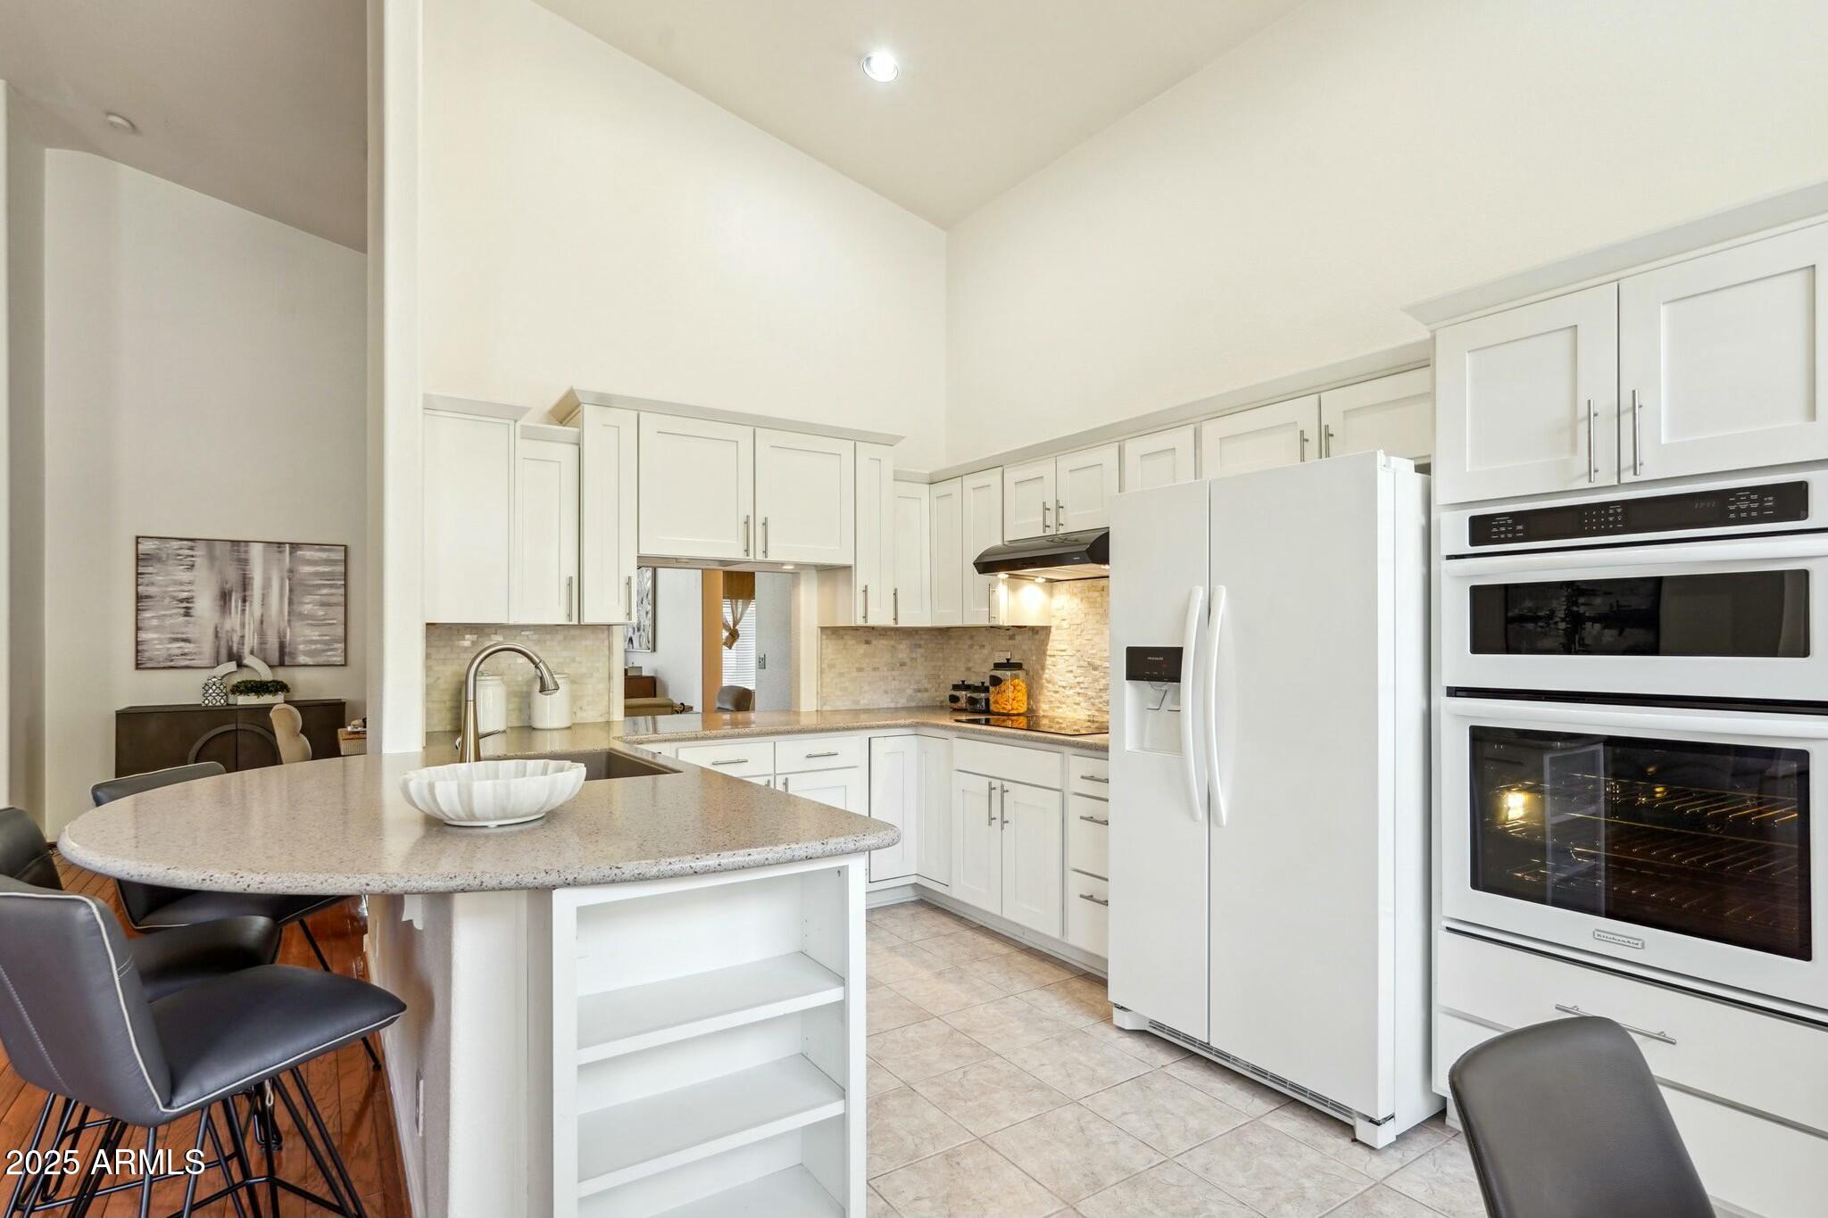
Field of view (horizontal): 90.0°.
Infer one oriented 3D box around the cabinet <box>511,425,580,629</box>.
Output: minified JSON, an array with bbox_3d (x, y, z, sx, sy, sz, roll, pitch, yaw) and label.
[{"bbox_3d":[-1.631,-0.340,3.906,0.300,0.800,0.320,1,-2,-34],"label":"cabinet"}]

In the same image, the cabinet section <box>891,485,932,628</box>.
[{"bbox_3d":[-0.112,-0.281,4.886,0.272,0.751,0.320,1,-2,-34],"label":"cabinet section"}]

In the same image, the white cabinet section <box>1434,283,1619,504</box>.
[{"bbox_3d":[1.740,-0.507,2.420,0.598,0.460,0.402,1,-2,-34],"label":"white cabinet section"}]

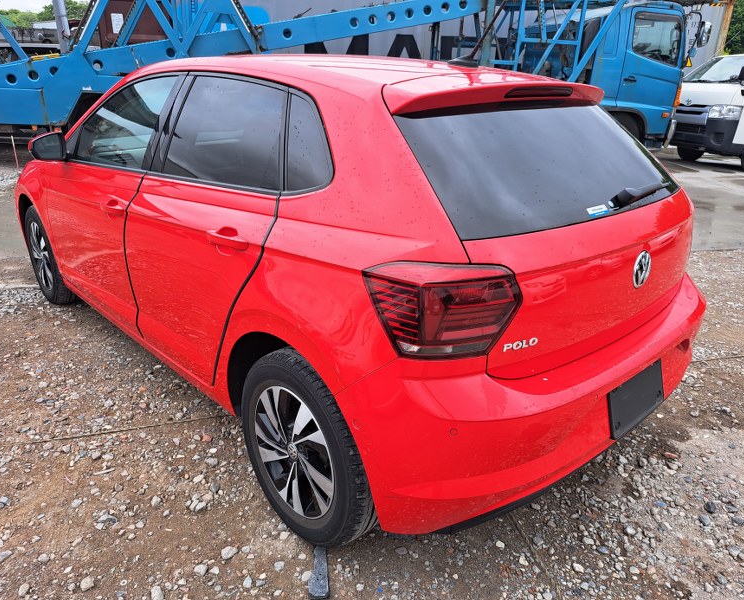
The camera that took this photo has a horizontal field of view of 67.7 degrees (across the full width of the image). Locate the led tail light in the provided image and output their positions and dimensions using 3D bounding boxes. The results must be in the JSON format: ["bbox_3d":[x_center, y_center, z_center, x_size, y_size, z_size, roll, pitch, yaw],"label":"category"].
[{"bbox_3d":[0.154,0.013,1.302,0.255,0.225,0.305,-17,29,-41],"label":"led tail light"}]

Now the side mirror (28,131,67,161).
[{"bbox_3d":[-1.479,-0.711,2.570,0.190,0.135,0.150,-17,29,-41],"label":"side mirror"}]

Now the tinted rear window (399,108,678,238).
[{"bbox_3d":[0.600,-0.436,1.736,1.330,0.100,0.436,-17,71,-41],"label":"tinted rear window"}]

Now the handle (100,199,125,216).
[{"bbox_3d":[-1.072,-0.378,2.287,0.046,0.048,0.220,-17,29,-41],"label":"handle"}]

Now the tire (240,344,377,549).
[{"bbox_3d":[-0.187,0.449,1.760,0.187,0.622,0.622,-17,29,-41],"label":"tire"}]

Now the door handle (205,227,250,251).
[{"bbox_3d":[-0.433,-0.182,1.647,0.048,0.050,0.225,-17,29,-41],"label":"door handle"}]

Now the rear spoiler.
[{"bbox_3d":[0.457,-0.672,1.812,1.180,0.130,0.260,-17,29,-41],"label":"rear spoiler"}]

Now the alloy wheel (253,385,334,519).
[{"bbox_3d":[-0.189,0.449,1.759,0.160,0.414,0.414,-17,29,-41],"label":"alloy wheel"}]

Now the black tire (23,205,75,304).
[{"bbox_3d":[-1.955,-0.289,3.444,0.190,0.622,0.622,-17,29,-41],"label":"black tire"}]

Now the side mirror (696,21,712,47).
[{"bbox_3d":[4.915,-3.925,8.200,0.130,0.390,0.210,10,23,18],"label":"side mirror"}]

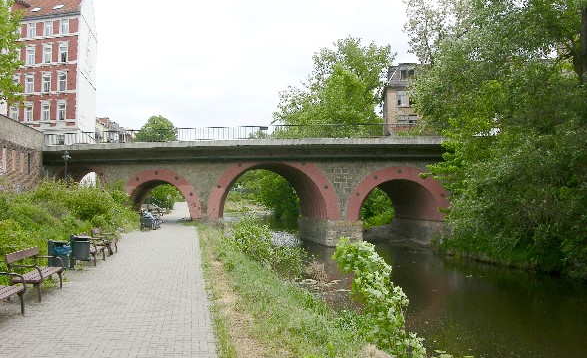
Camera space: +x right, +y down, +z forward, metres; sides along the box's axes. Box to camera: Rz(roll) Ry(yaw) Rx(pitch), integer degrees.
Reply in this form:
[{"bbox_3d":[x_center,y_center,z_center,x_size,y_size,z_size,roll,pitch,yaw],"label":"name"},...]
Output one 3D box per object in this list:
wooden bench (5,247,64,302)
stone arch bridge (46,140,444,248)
[{"bbox_3d":[-4.860,1.766,11.250,0.640,0.830,1.800,2,-3,-10],"label":"wooden bench"},{"bbox_3d":[-3.100,1.050,51.000,33.500,8.100,12.000,1,-3,10],"label":"stone arch bridge"}]

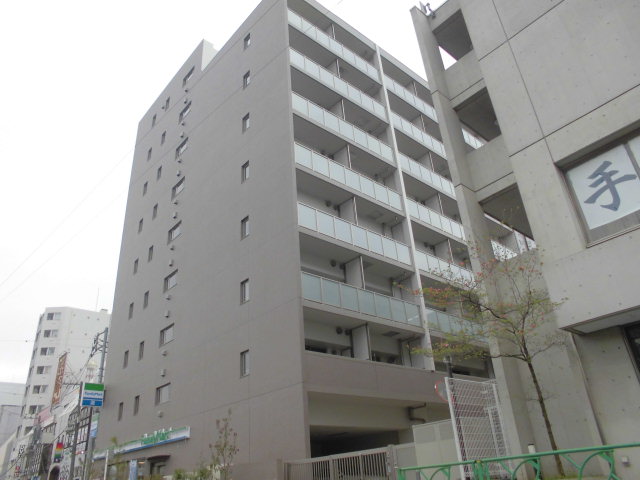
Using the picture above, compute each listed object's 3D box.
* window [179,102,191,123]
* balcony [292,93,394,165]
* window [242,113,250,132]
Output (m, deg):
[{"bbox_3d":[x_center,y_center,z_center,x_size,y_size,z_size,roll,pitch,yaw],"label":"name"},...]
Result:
[{"bbox_3d":[-8.589,-8.141,30.888,0.150,0.818,1.694,19,-35,-37],"label":"window"},{"bbox_3d":[1.302,-5.099,22.796,6.588,1.051,0.090,19,-36,-37],"label":"balcony"},{"bbox_3d":[-3.481,-5.550,23.052,0.140,0.907,0.569,19,-36,-37],"label":"window"}]

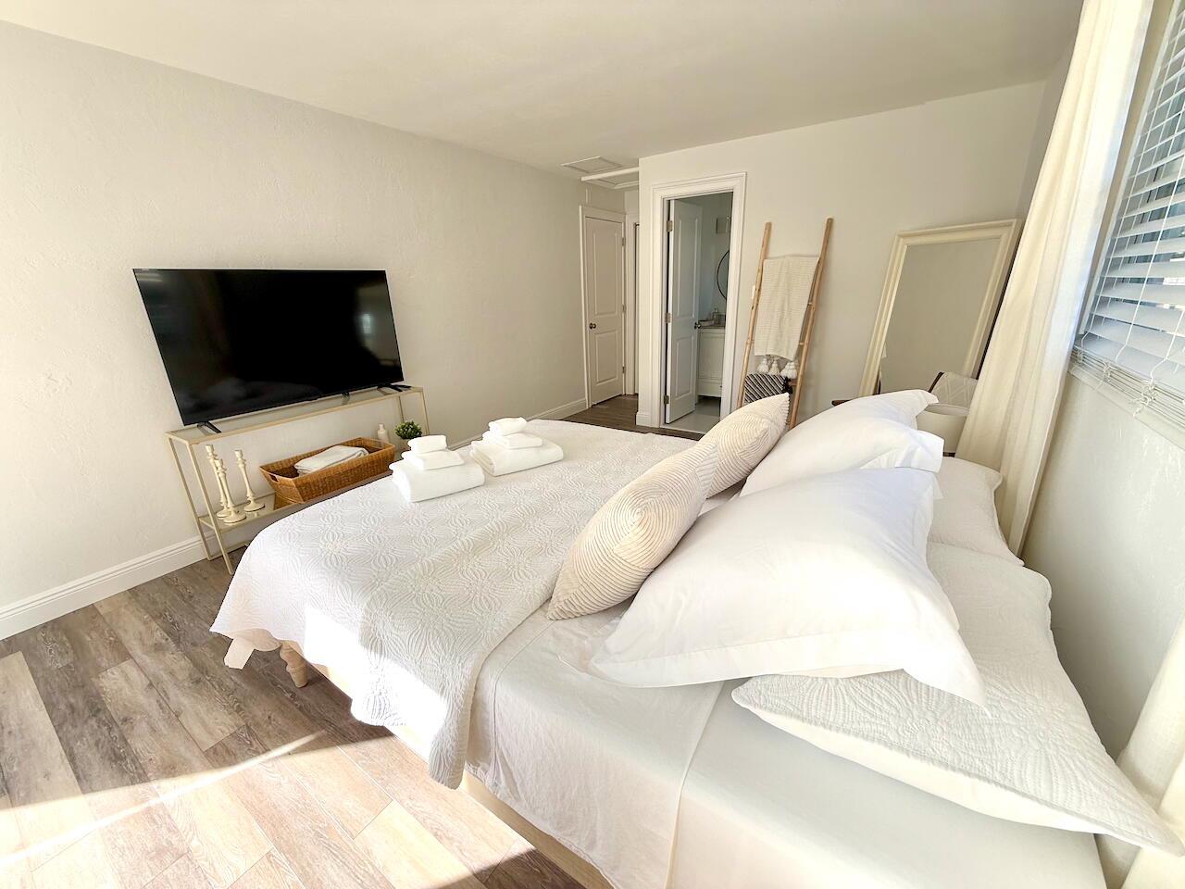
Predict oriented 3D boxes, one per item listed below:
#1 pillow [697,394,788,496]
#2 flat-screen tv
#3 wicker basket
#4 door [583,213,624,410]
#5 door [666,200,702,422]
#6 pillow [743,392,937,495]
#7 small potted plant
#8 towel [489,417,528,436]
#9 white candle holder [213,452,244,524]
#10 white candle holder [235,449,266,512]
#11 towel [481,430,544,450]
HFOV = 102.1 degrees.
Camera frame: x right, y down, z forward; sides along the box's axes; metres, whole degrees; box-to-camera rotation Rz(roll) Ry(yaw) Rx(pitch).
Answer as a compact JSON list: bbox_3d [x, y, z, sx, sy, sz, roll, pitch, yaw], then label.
[{"bbox_3d":[0.518,0.007,1.723,0.180,0.450,0.460,46,37,13],"label":"pillow"},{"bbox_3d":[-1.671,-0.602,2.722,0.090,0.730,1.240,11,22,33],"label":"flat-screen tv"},{"bbox_3d":[-1.609,0.151,2.979,0.375,0.165,0.635,11,22,33],"label":"wicker basket"},{"bbox_3d":[0.147,-1.523,5.624,0.050,2.030,0.765,11,22,33],"label":"door"},{"bbox_3d":[0.905,-1.248,4.740,0.042,2.030,0.615,11,22,33],"label":"door"},{"bbox_3d":[0.713,0.077,1.467,0.620,0.220,0.680,-28,-1,39],"label":"pillow"},{"bbox_3d":[-1.311,-0.046,3.425,0.200,0.235,0.200,11,22,33],"label":"small potted plant"},{"bbox_3d":[-0.389,-0.085,2.215,0.130,0.052,0.150,-14,22,-31],"label":"towel"},{"bbox_3d":[-1.903,0.236,2.493,0.104,0.335,0.104,11,22,33],"label":"white candle holder"},{"bbox_3d":[-1.886,0.195,2.619,0.104,0.330,0.104,11,22,33],"label":"white candle holder"},{"bbox_3d":[-0.365,-0.029,2.188,0.170,0.042,0.240,-12,21,-27],"label":"towel"}]

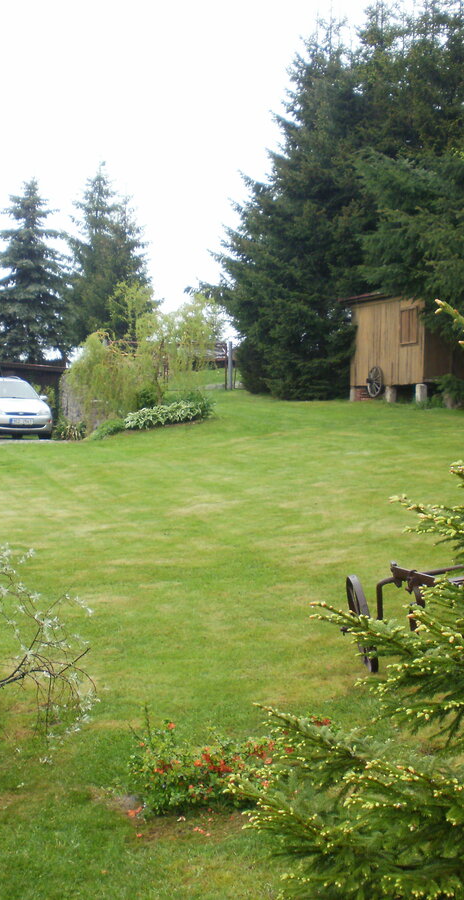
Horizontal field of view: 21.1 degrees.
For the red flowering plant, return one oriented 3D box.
[{"bbox_3d":[-0.083,1.115,4.600,0.620,0.340,0.500,1,1,0],"label":"red flowering plant"}]

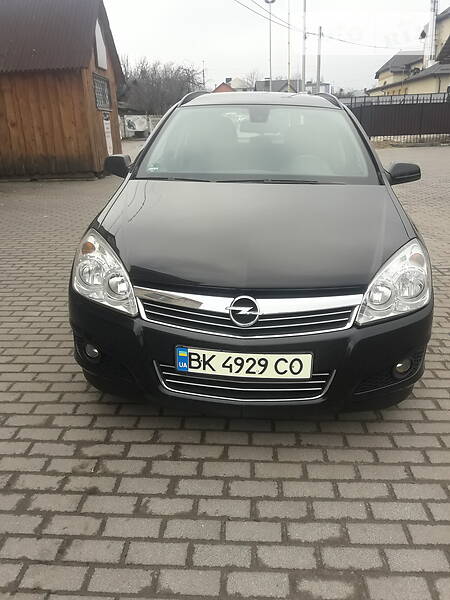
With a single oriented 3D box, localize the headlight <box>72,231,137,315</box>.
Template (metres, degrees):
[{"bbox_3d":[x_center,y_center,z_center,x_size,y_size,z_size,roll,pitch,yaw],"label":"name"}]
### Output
[{"bbox_3d":[-0.508,-0.145,2.170,0.370,0.250,0.530,2,21,4],"label":"headlight"}]

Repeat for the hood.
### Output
[{"bbox_3d":[0.127,-0.345,2.295,1.480,0.300,1.090,2,21,4],"label":"hood"}]

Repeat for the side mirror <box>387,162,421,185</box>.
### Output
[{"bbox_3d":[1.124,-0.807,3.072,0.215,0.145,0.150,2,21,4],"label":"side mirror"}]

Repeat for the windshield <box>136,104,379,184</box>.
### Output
[{"bbox_3d":[0.205,-0.979,3.015,1.380,0.440,0.870,2,21,4],"label":"windshield"}]

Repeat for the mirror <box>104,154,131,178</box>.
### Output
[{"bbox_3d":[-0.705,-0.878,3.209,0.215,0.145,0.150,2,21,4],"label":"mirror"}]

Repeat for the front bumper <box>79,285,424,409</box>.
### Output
[{"bbox_3d":[0.094,0.159,2.118,1.680,0.540,0.540,2,21,4],"label":"front bumper"}]

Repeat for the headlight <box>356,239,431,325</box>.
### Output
[{"bbox_3d":[0.718,-0.097,2.078,0.370,0.250,0.530,2,21,4],"label":"headlight"}]

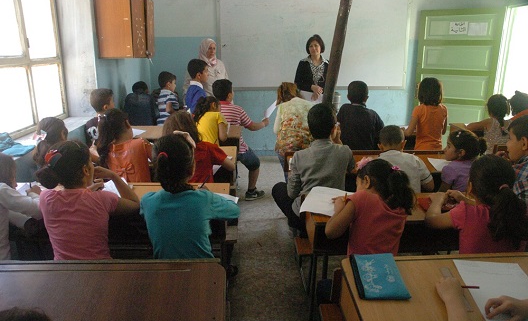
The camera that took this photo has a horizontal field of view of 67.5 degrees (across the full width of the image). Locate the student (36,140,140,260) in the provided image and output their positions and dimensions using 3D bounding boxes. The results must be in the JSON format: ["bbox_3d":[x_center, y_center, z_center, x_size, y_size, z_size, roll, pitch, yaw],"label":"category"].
[{"bbox_3d":[-0.742,0.412,1.812,0.420,1.069,0.580,1,15,4],"label":"student"}]

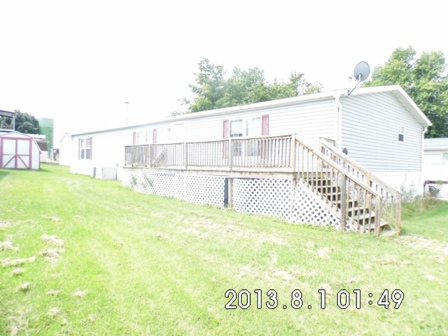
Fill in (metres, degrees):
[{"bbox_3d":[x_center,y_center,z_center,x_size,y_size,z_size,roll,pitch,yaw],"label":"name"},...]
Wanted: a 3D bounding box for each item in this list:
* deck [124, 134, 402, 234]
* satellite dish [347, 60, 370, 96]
[{"bbox_3d":[0.147,0.249,11.805,2.346,2.326,11.608,1,0,-44],"label":"deck"},{"bbox_3d":[4.123,-2.716,9.946,0.640,1.060,0.620,1,0,-17],"label":"satellite dish"}]

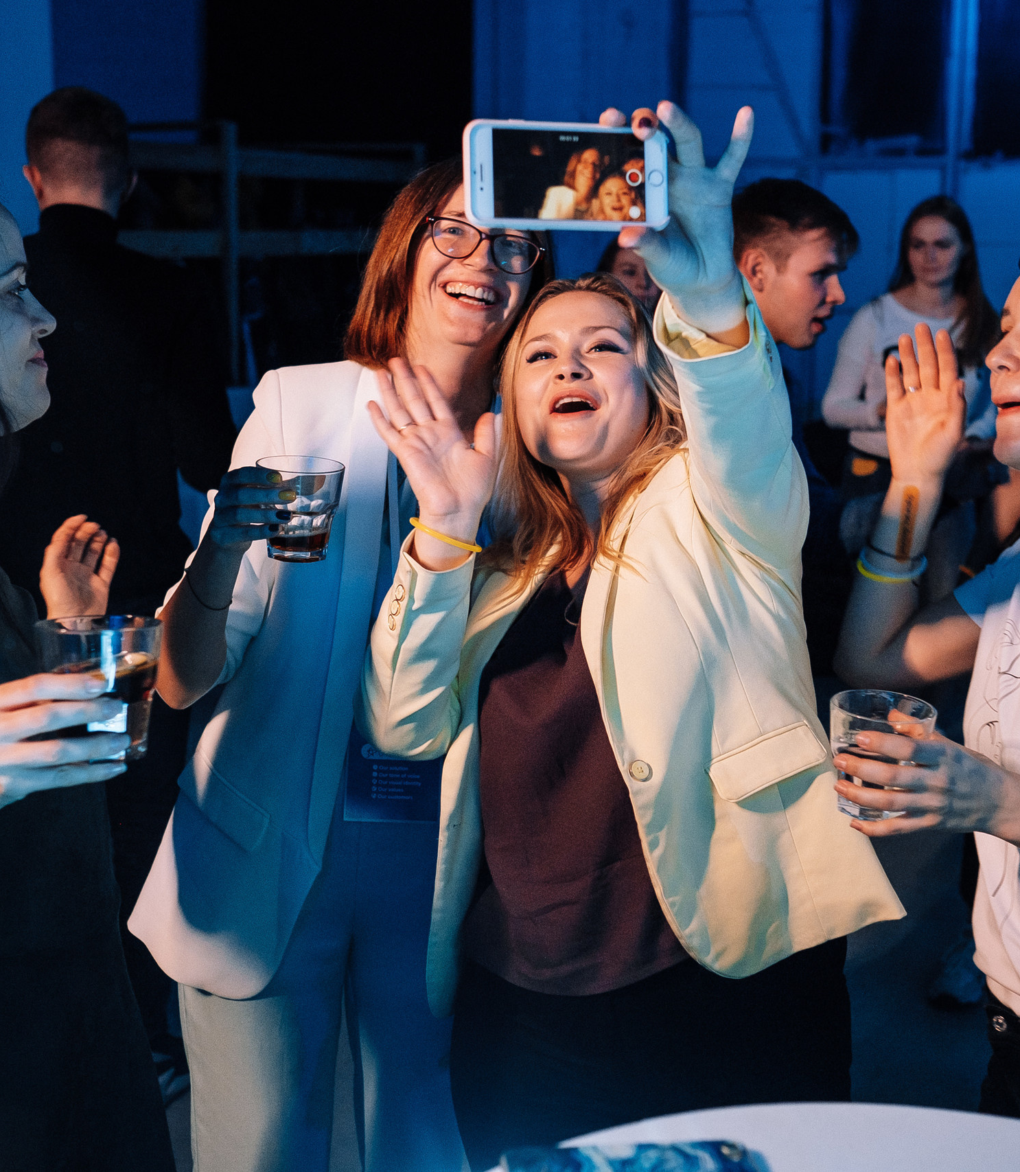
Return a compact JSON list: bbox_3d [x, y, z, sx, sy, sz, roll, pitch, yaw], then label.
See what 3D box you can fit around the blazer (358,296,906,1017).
[{"bbox_3d":[0.115,0.080,1.695,0.506,0.729,0.614,4,11,22],"label":"blazer"}]

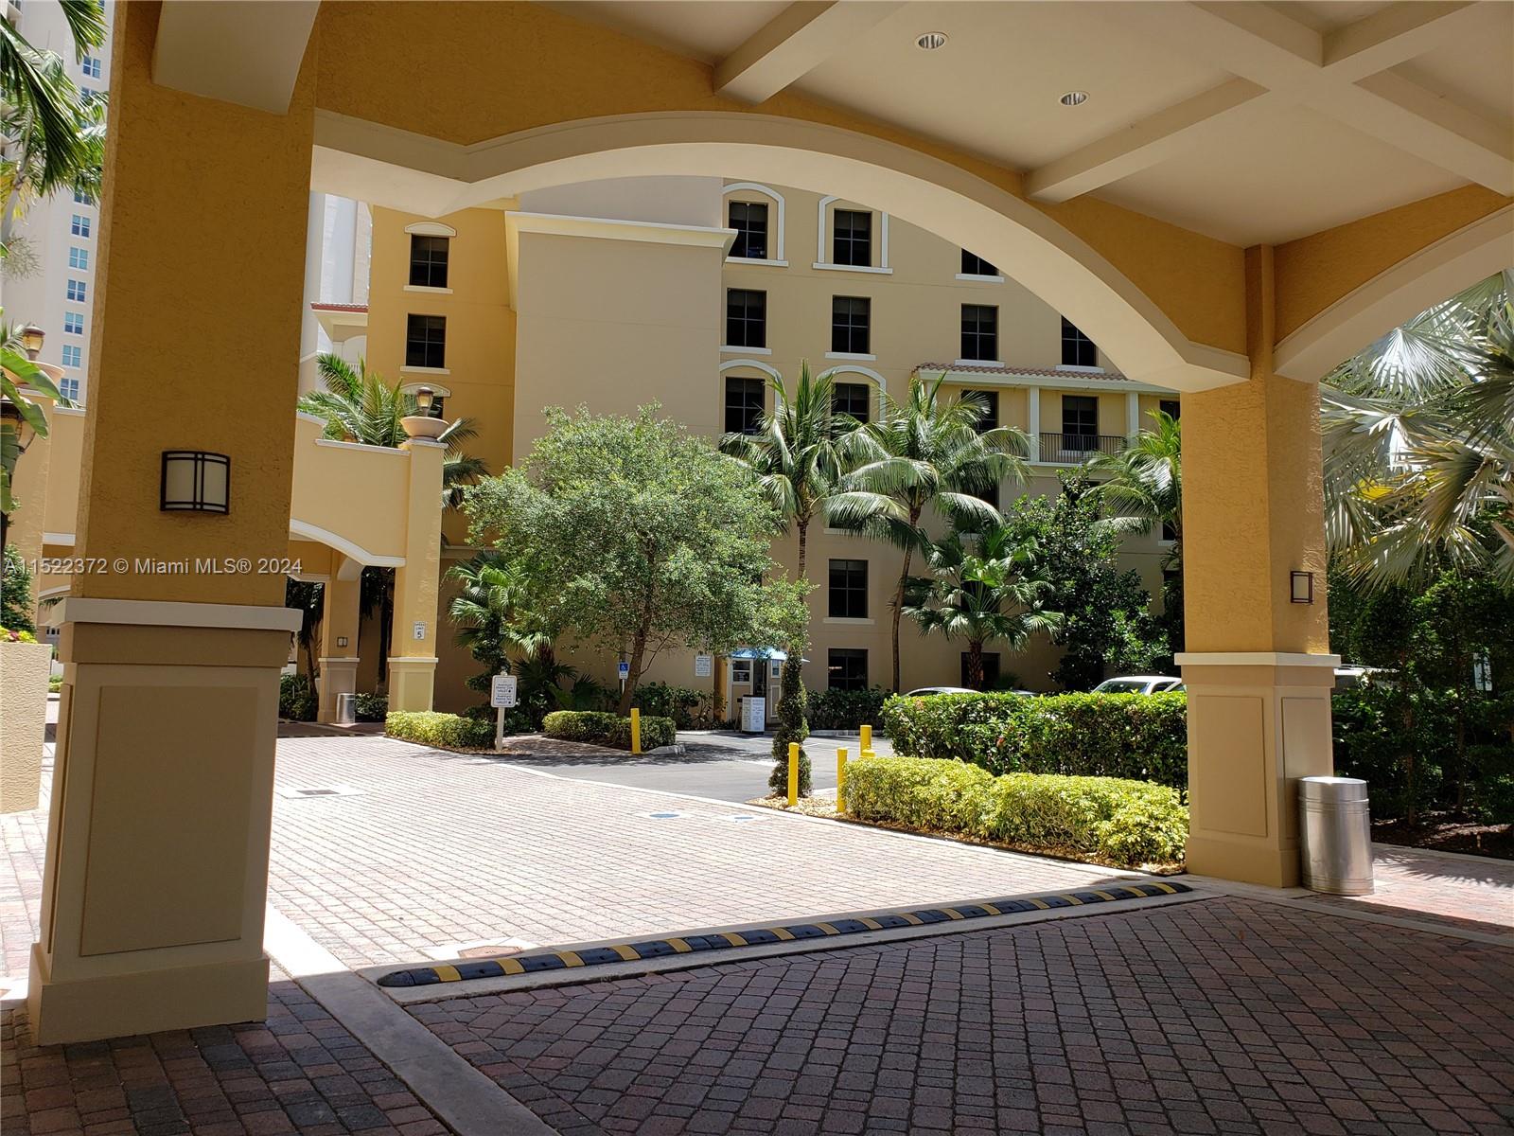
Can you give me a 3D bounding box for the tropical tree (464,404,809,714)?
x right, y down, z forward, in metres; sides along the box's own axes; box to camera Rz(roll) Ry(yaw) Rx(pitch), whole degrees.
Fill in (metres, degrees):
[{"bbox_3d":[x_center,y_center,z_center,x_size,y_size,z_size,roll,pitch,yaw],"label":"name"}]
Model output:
[{"bbox_3d":[-2.879,0.188,27.158,8.200,7.800,7.500,1,-6,0],"label":"tropical tree"}]

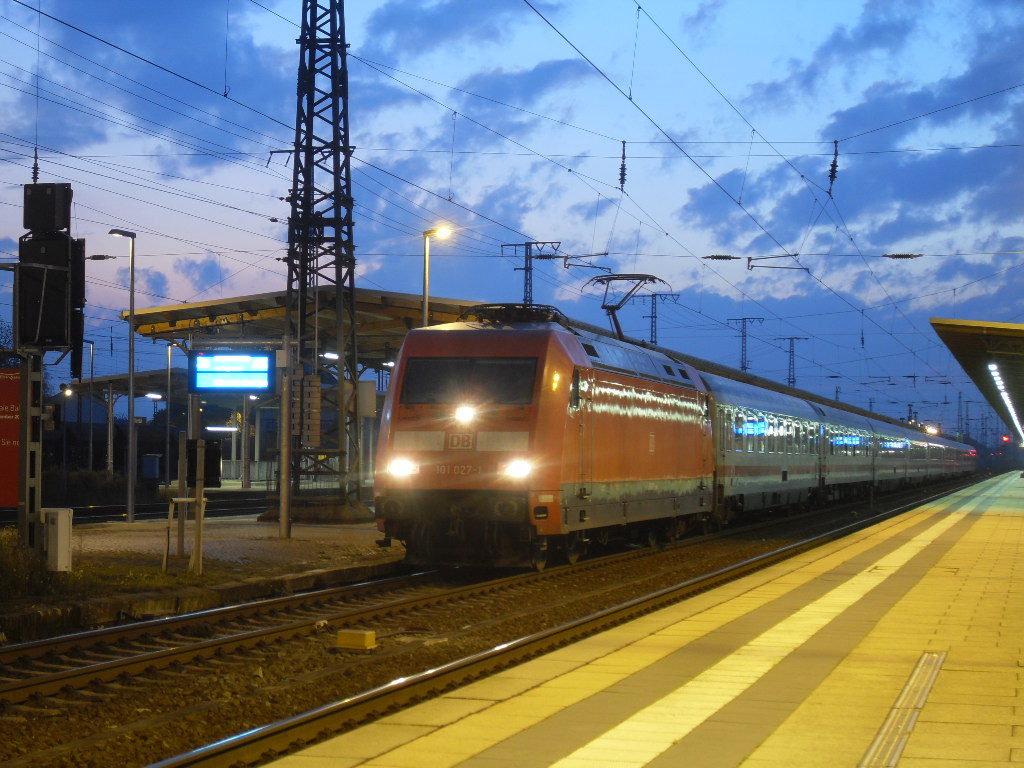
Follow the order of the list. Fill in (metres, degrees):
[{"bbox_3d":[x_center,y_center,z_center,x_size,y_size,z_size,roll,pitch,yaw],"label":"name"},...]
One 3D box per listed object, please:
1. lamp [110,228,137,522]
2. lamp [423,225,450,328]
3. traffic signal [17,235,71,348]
[{"bbox_3d":[-9.742,-0.209,58.672,0.660,7.354,0.270,0,-2,13],"label":"lamp"},{"bbox_3d":[-1.865,-0.162,56.472,0.660,7.243,0.270,0,-2,13],"label":"lamp"},{"bbox_3d":[-6.976,-1.377,34.800,0.680,1.660,0.380,0,-2,16],"label":"traffic signal"}]

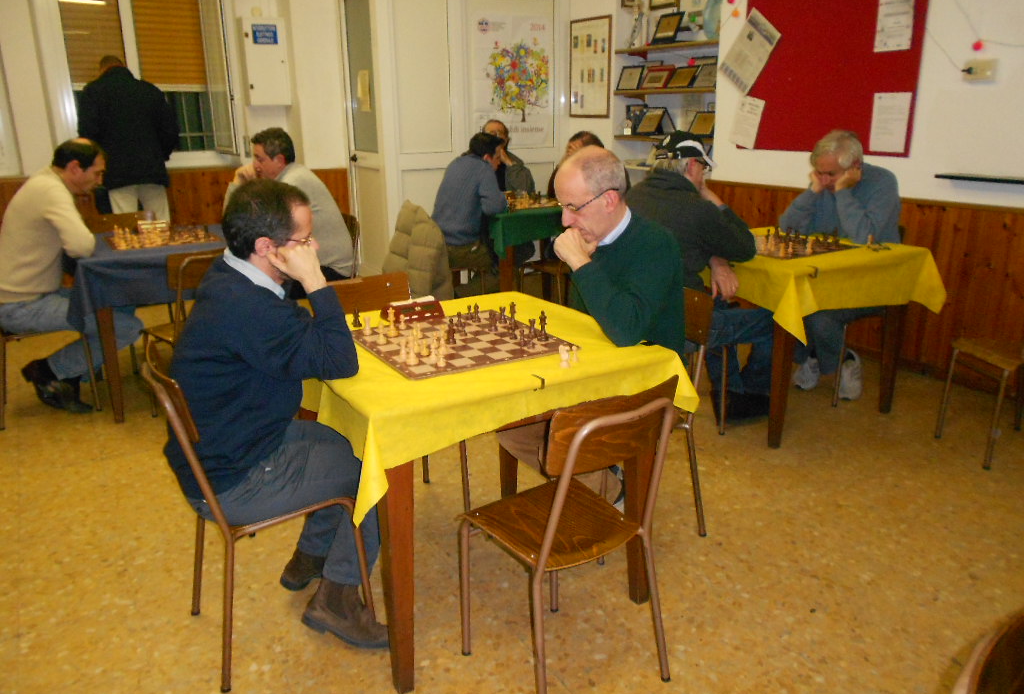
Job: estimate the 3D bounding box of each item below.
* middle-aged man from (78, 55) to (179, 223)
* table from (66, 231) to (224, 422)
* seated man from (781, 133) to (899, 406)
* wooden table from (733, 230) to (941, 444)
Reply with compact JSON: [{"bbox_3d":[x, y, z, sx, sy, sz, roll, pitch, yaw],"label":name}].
[{"bbox_3d":[-2.595,-1.067,5.316,0.580,1.730,0.380,-10,19,-28],"label":"middle-aged man"},{"bbox_3d":[-1.742,-0.184,4.145,0.900,0.790,0.880,-11,19,-31],"label":"table"},{"bbox_3d":[1.596,-0.402,3.830,0.700,1.310,0.540,-14,21,-37],"label":"seated man"},{"bbox_3d":[1.265,-0.102,3.709,0.860,0.775,0.860,-10,20,-29],"label":"wooden table"}]

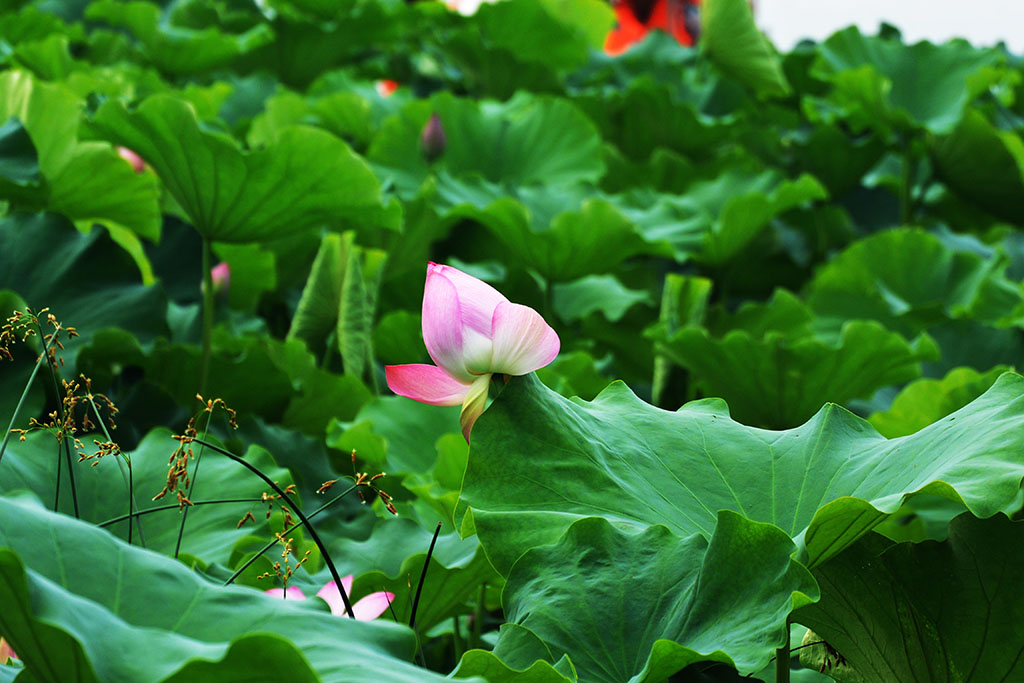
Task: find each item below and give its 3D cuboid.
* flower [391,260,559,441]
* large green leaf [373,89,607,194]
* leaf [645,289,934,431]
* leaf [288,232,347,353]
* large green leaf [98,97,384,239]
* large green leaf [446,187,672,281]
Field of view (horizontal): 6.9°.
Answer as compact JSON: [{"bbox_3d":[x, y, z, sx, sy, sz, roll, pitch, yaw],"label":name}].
[{"bbox_3d":[-0.038,0.010,8.300,0.171,0.170,0.150,0,4,0],"label":"flower"},{"bbox_3d":[-0.045,-0.350,15.000,0.419,0.175,0.320,0,4,0],"label":"large green leaf"},{"bbox_3d":[0.403,0.028,12.000,0.399,0.190,0.360,0,4,0],"label":"leaf"},{"bbox_3d":[-0.253,-0.062,11.000,0.076,0.160,0.080,0,4,0],"label":"leaf"},{"bbox_3d":[-0.363,-0.229,11.200,0.403,0.180,0.320,0,4,0],"label":"large green leaf"},{"bbox_3d":[0.073,-0.171,13.500,0.374,0.135,0.330,0,4,0],"label":"large green leaf"}]

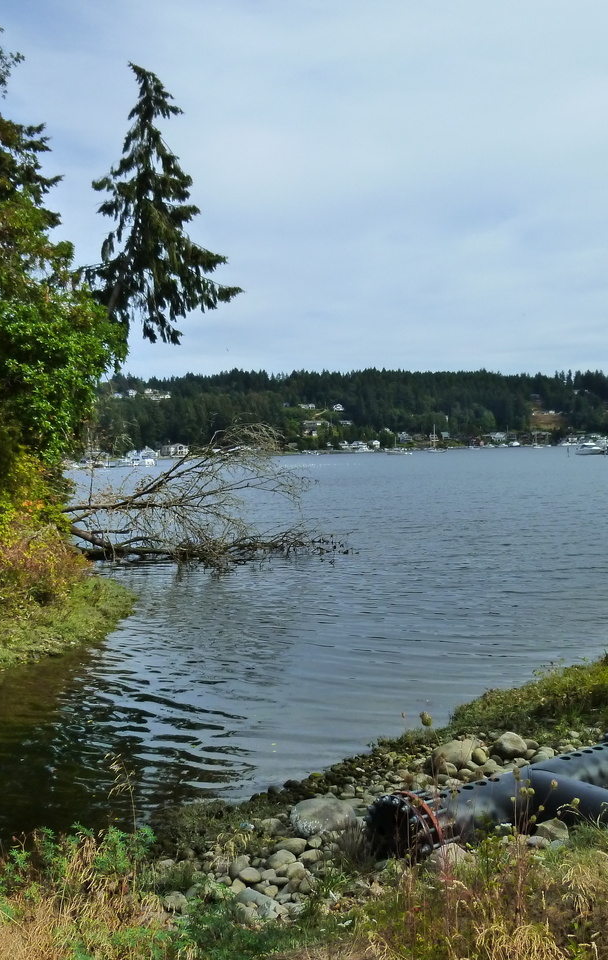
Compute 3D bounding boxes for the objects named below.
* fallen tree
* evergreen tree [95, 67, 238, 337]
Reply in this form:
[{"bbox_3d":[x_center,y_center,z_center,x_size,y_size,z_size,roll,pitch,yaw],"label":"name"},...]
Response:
[{"bbox_3d":[-3.628,0.456,31.200,9.300,4.300,4.200,-1,2,-7],"label":"fallen tree"},{"bbox_3d":[-5.542,-7.147,34.500,6.000,16.000,5.600,-1,2,0],"label":"evergreen tree"}]

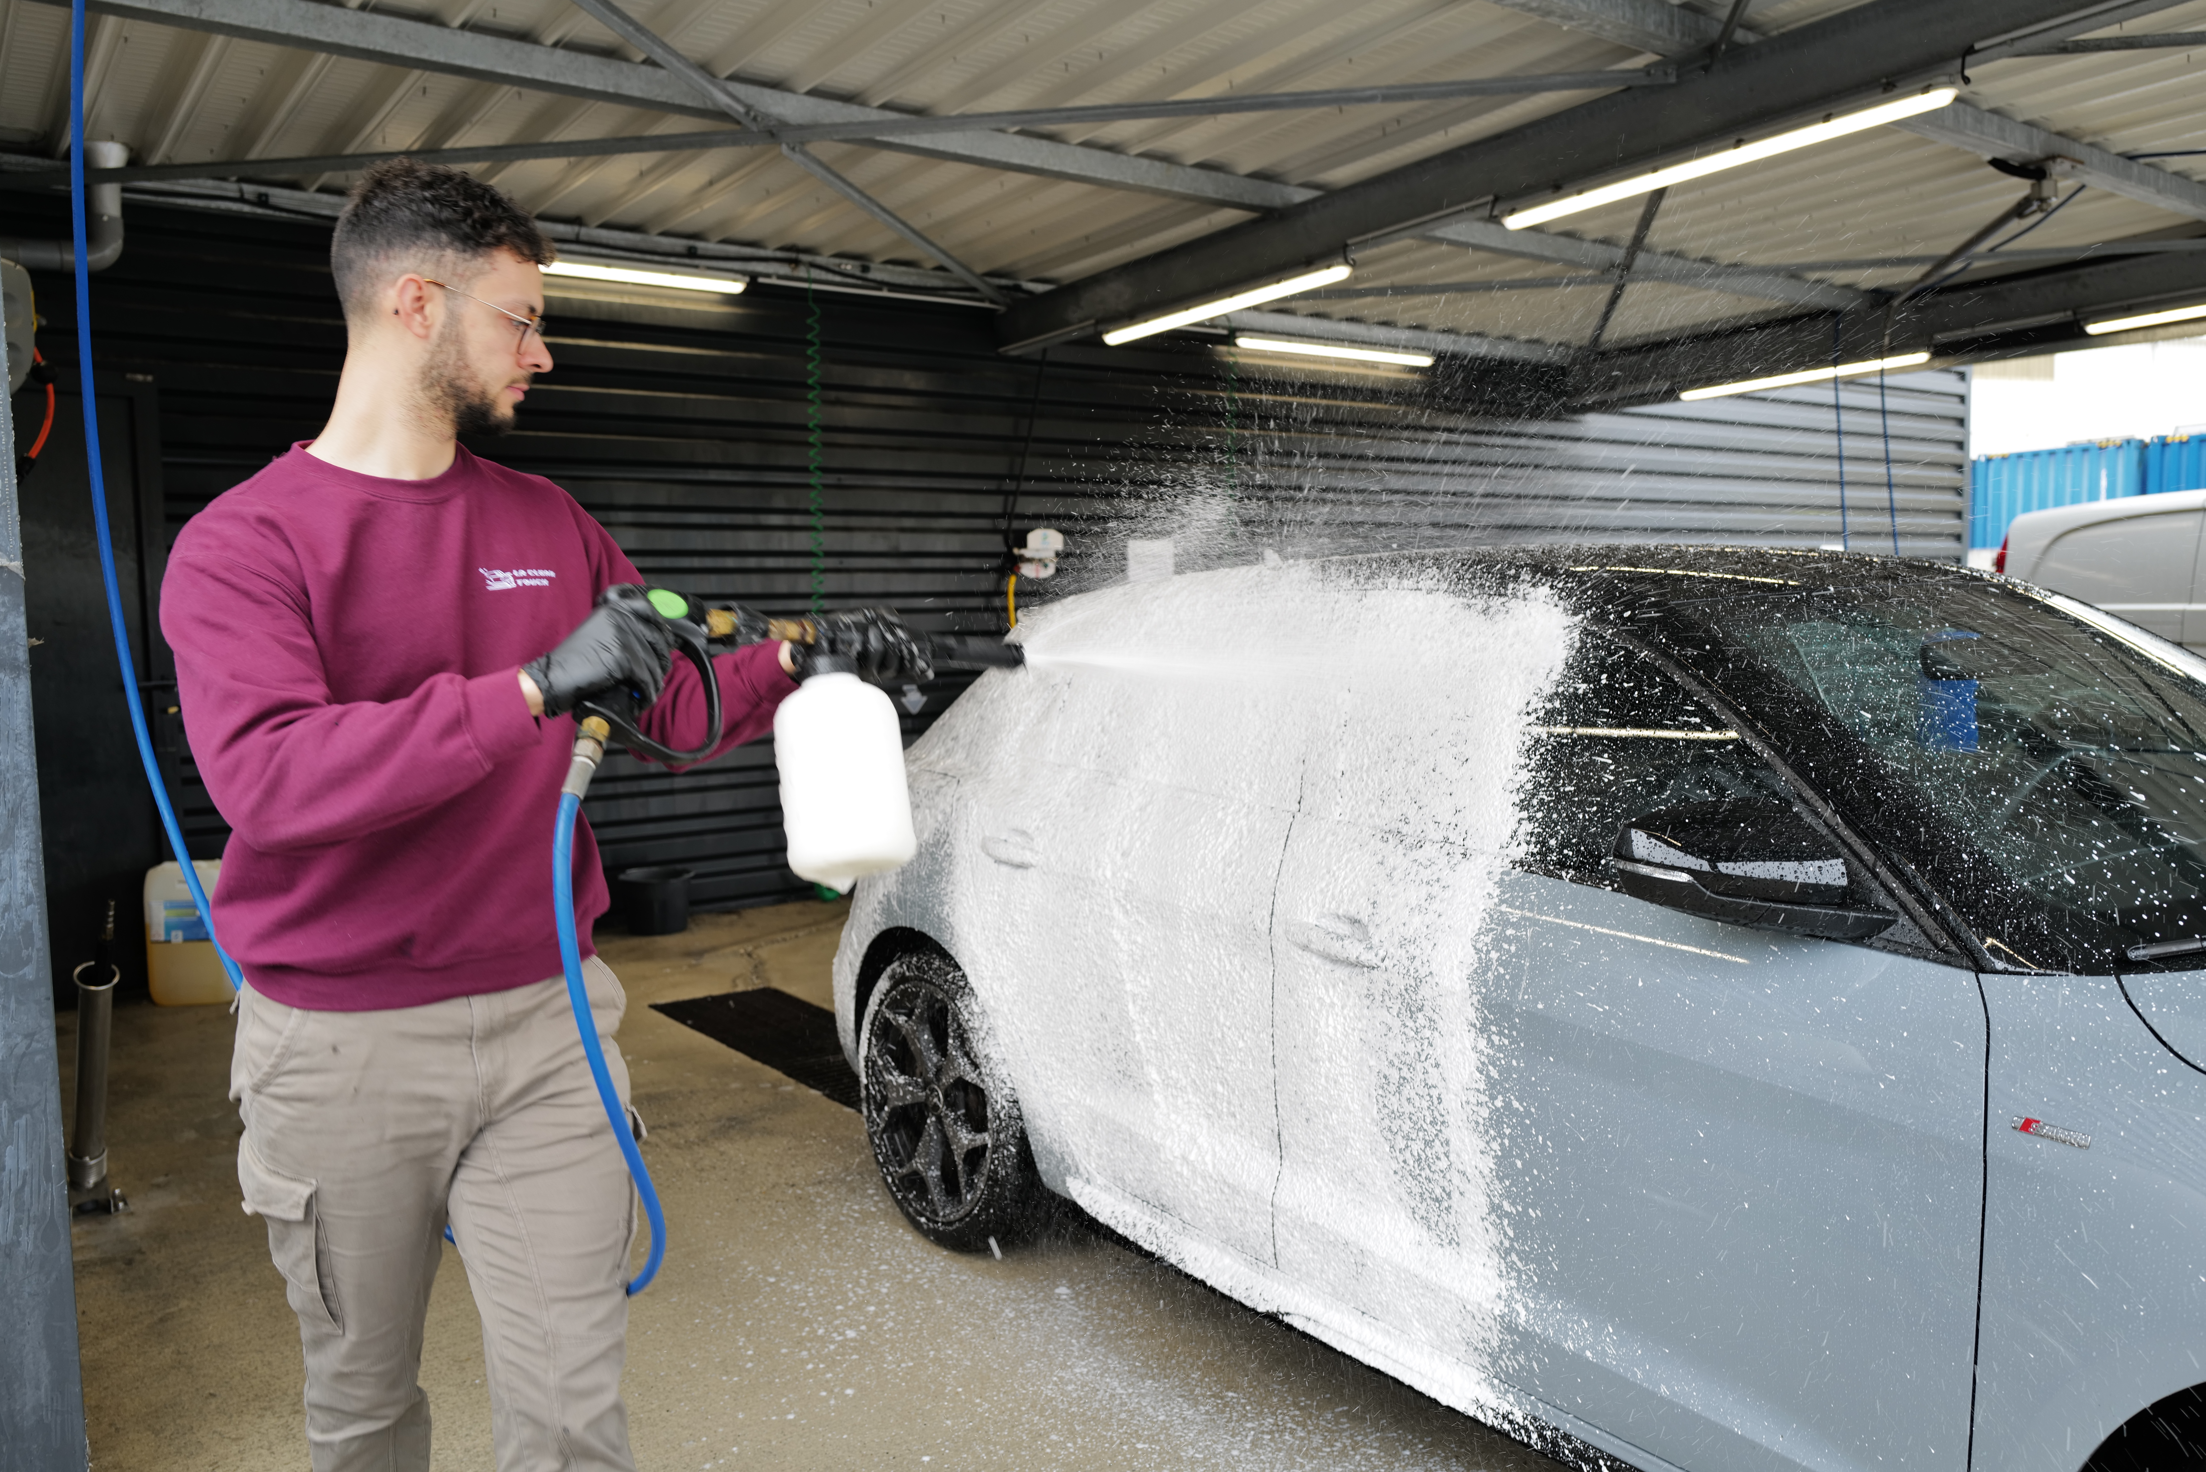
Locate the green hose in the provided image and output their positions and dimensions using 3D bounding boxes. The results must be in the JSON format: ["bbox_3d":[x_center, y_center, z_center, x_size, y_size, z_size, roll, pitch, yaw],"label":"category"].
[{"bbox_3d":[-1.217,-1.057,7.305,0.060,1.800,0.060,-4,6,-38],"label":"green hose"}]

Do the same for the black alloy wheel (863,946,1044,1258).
[{"bbox_3d":[-0.281,0.739,3.557,0.220,0.628,0.628,-4,5,-36],"label":"black alloy wheel"}]

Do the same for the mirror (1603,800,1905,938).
[{"bbox_3d":[0.730,0.145,1.933,0.215,0.165,0.225,-4,5,-36],"label":"mirror"}]

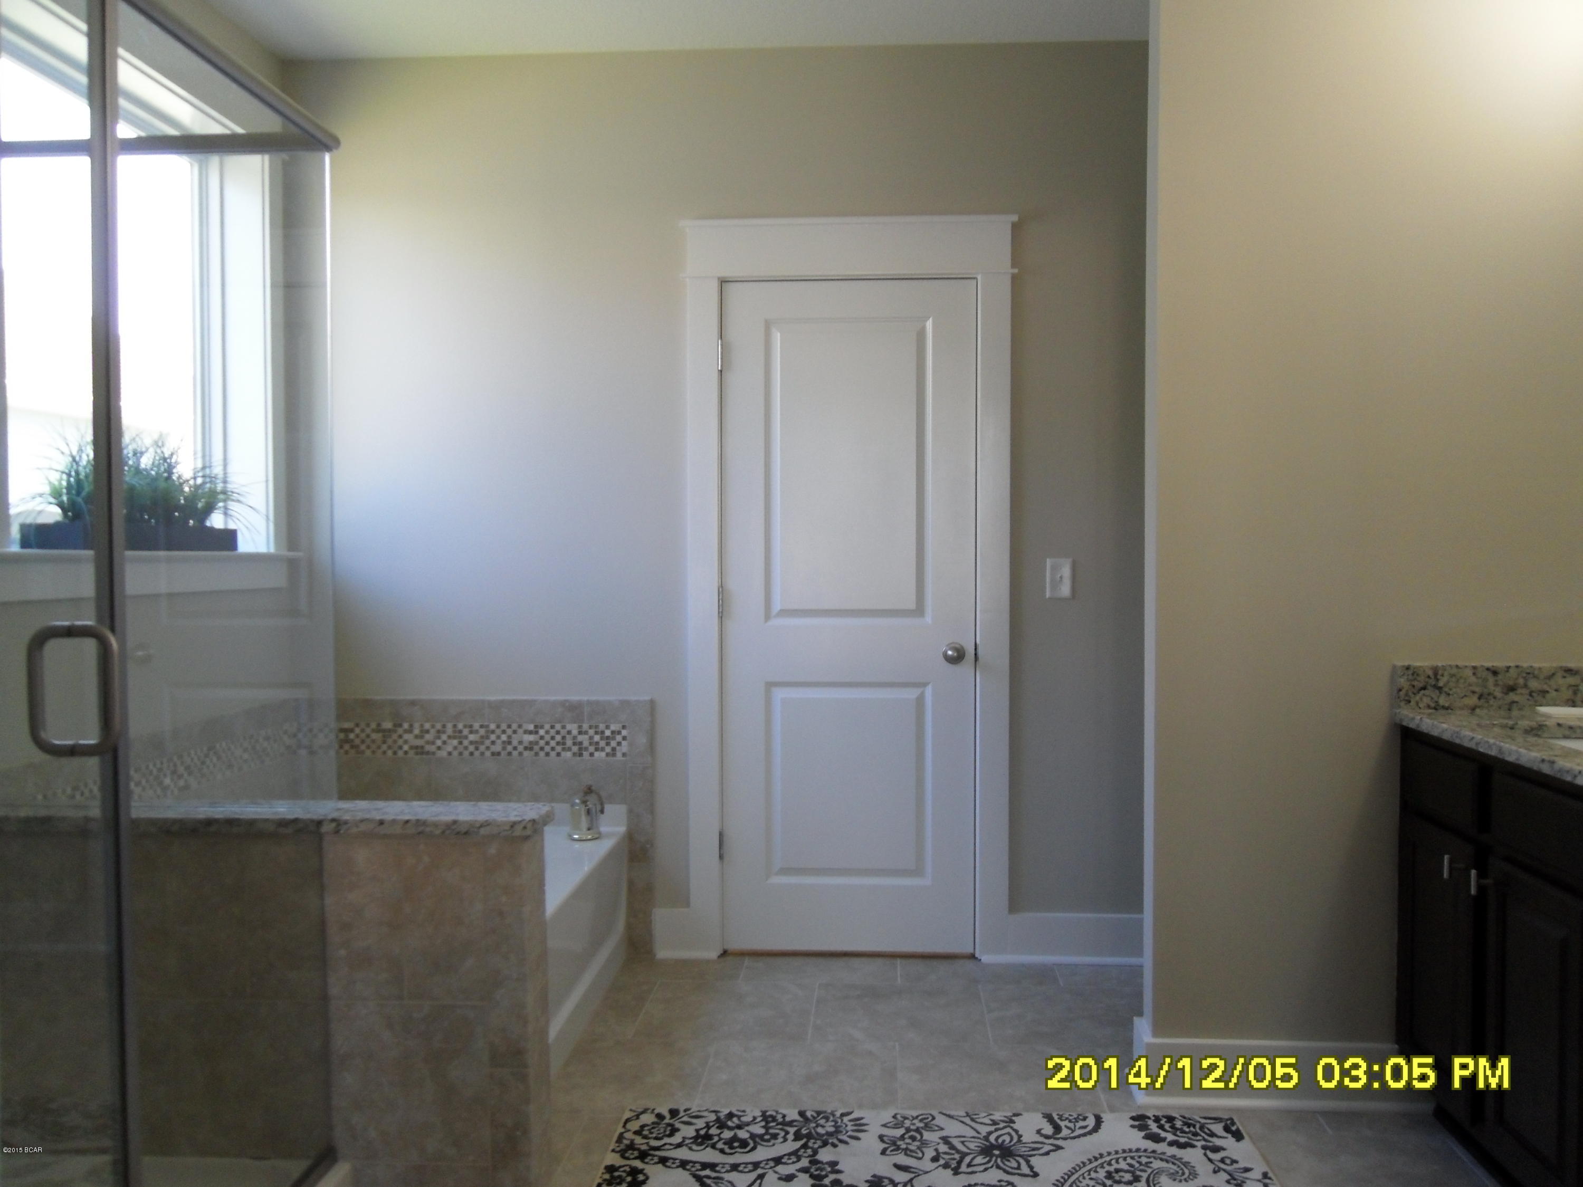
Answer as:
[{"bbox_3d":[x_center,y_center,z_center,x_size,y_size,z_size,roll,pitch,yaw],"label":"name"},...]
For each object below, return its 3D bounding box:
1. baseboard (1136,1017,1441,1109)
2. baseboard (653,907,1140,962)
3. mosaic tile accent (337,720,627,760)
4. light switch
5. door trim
[{"bbox_3d":[1.080,1.048,2.870,0.627,0.143,0.168,0,1,4],"label":"baseboard"},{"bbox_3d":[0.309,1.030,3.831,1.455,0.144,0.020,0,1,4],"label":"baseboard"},{"bbox_3d":[-0.954,0.447,3.902,0.915,0.111,0.014,0,1,4],"label":"mosaic tile accent"},{"bbox_3d":[0.793,-0.043,3.783,0.074,0.120,0.014,0,1,4],"label":"light switch"},{"bbox_3d":[0.166,-0.006,3.813,1.004,2.217,0.035,0,1,4],"label":"door trim"}]

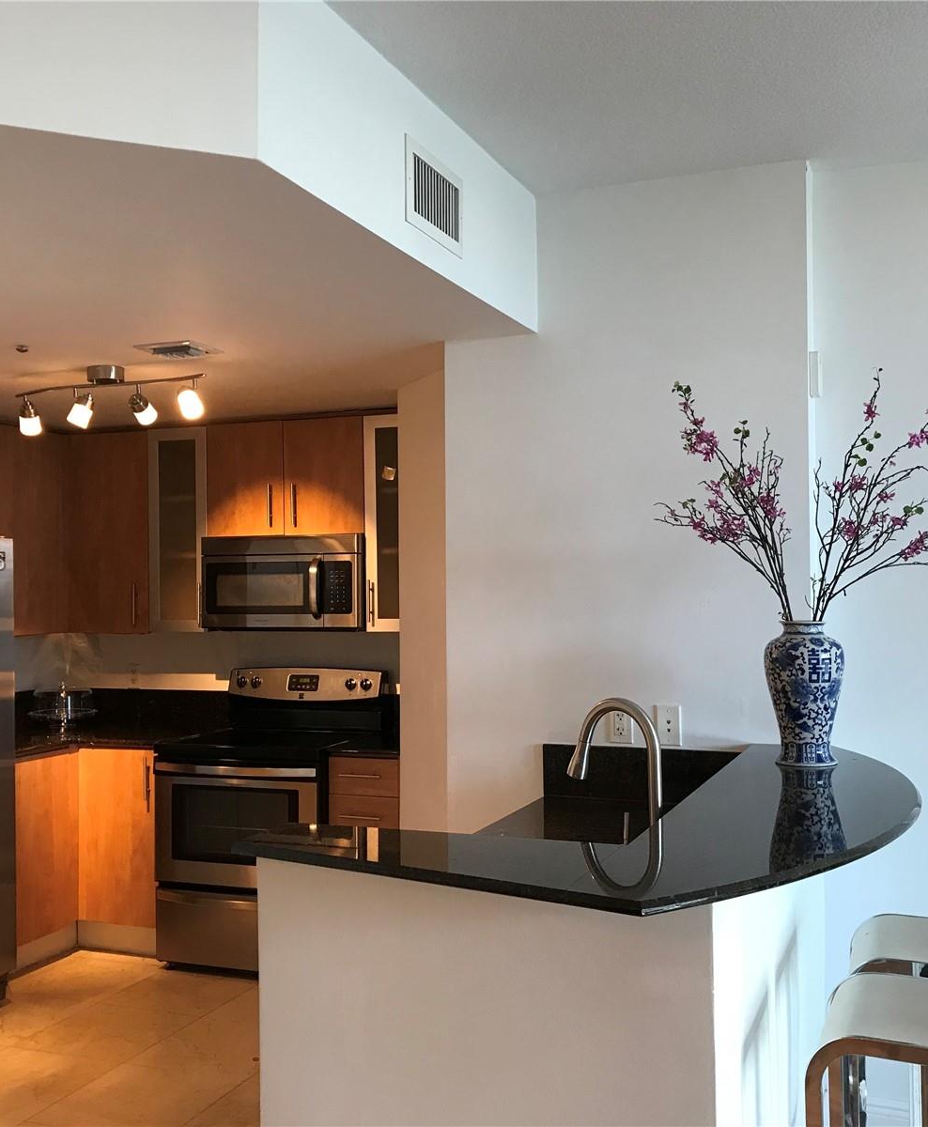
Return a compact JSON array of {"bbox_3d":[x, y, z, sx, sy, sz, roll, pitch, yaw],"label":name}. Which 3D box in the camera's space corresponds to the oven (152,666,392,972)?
[{"bbox_3d":[-0.809,1.077,5.185,0.765,1.185,0.720,-1,-1,19],"label":"oven"}]

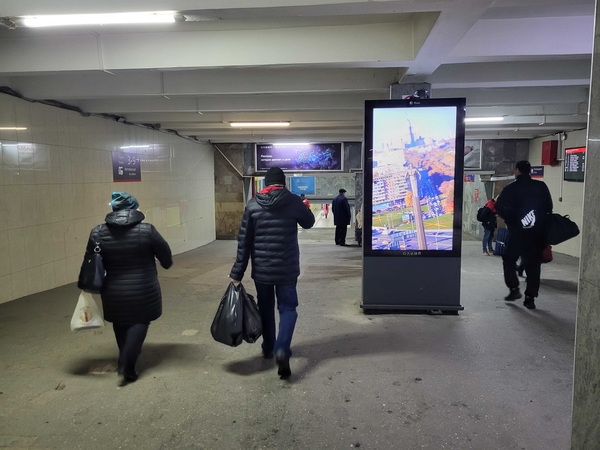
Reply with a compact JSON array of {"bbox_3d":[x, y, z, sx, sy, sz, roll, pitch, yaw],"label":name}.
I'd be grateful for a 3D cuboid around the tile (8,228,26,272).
[{"bbox_3d":[-3.928,0.358,6.271,0.012,0.601,0.302,0,6,6],"label":"tile"}]

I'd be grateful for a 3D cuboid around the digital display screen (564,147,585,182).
[{"bbox_3d":[6.632,-1.431,10.630,0.080,0.810,1.430,0,6,6],"label":"digital display screen"}]

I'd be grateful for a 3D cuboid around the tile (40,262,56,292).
[{"bbox_3d":[-3.865,0.794,6.923,0.012,0.400,0.302,0,6,6],"label":"tile"}]

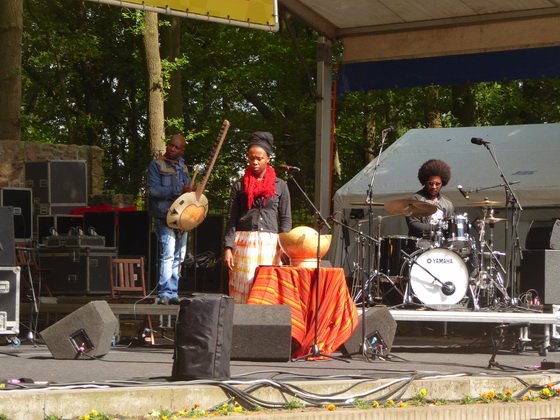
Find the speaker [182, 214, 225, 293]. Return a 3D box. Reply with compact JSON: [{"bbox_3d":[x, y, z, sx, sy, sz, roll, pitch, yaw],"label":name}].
[{"bbox_3d":[-0.876,0.492,25.000,0.460,0.900,0.480,1,0,0],"label":"speaker"}]

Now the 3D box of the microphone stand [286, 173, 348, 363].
[{"bbox_3d":[0.295,0.441,17.200,0.530,1.530,0.500,0,0,6],"label":"microphone stand"}]

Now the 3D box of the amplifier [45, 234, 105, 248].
[{"bbox_3d":[-2.315,0.355,24.600,0.500,0.150,0.460,0,0,30],"label":"amplifier"}]

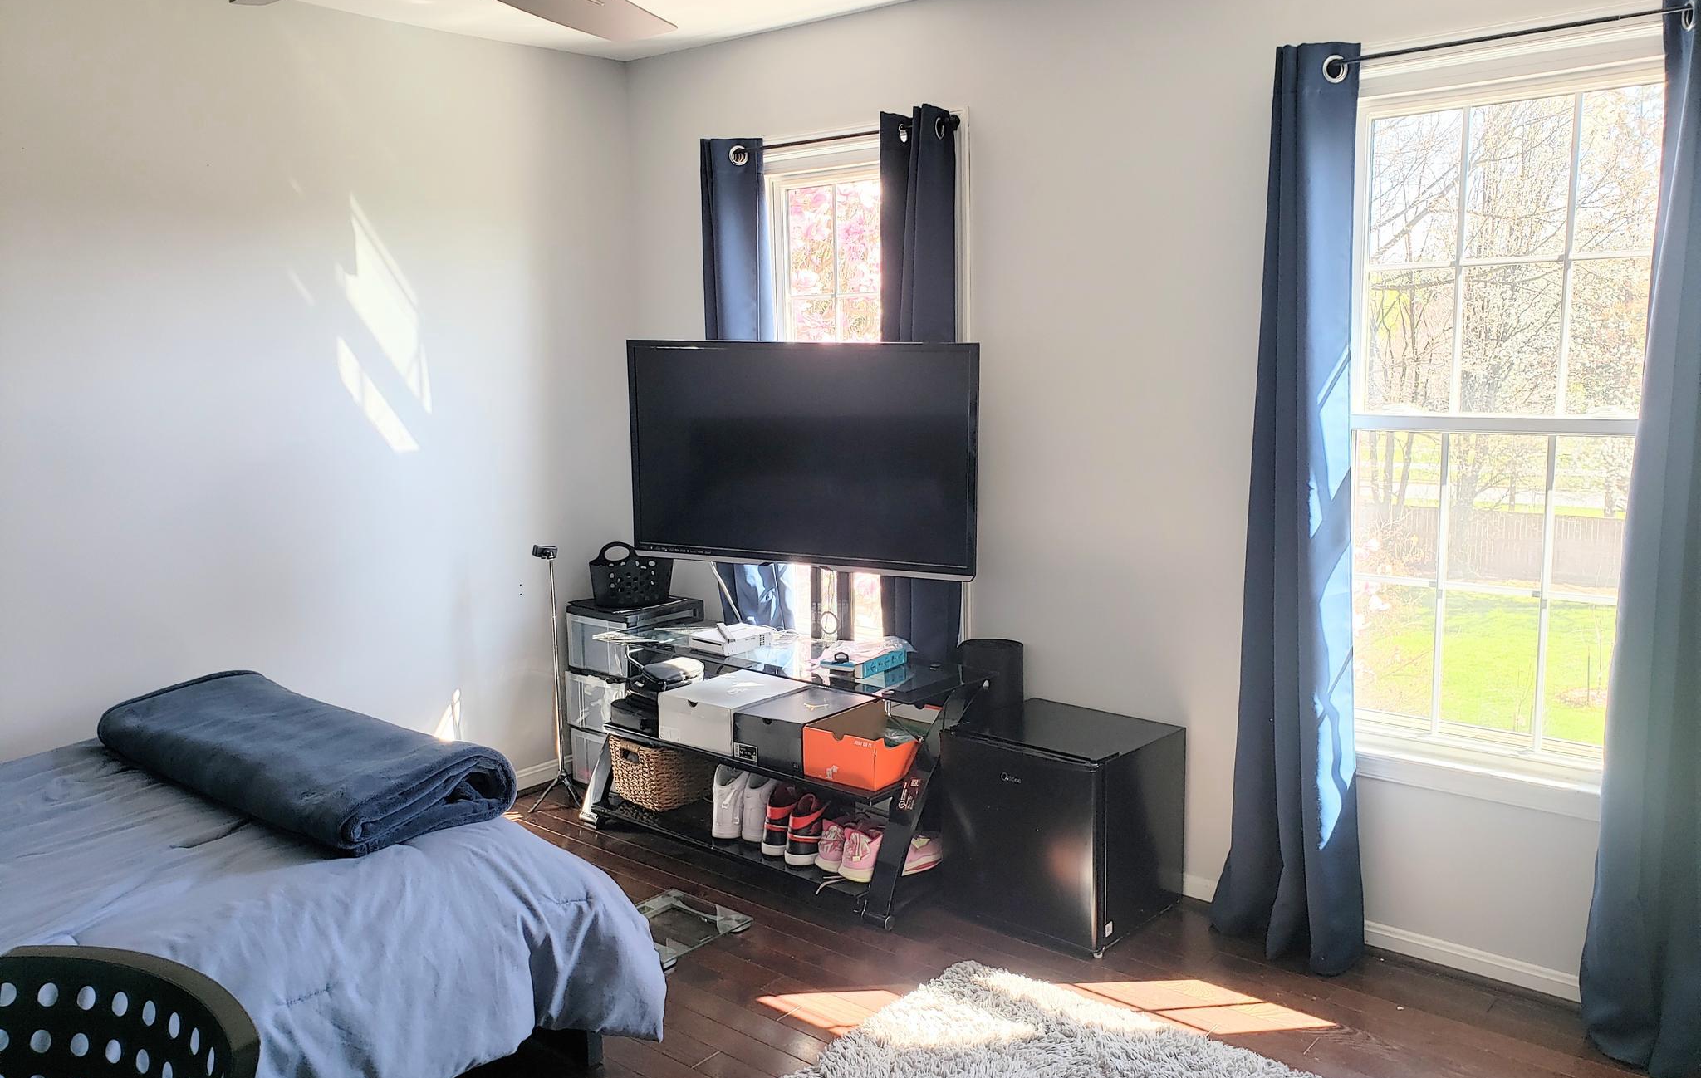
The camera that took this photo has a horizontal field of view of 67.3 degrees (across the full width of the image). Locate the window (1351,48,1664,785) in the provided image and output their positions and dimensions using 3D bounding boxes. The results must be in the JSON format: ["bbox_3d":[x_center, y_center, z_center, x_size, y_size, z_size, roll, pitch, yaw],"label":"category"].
[{"bbox_3d":[1.443,-0.235,2.822,0.830,1.610,0.110,6,12,40],"label":"window"}]

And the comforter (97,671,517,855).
[{"bbox_3d":[-1.288,0.487,2.981,1.170,0.145,0.390,6,12,40],"label":"comforter"}]

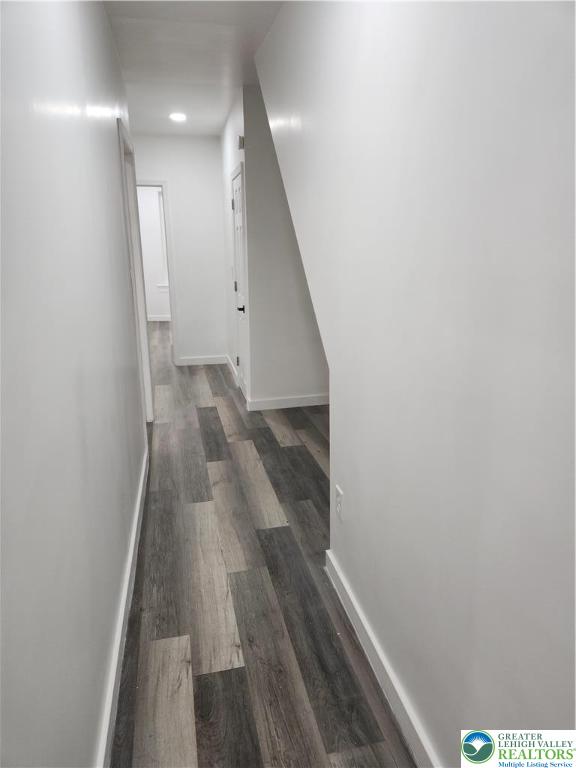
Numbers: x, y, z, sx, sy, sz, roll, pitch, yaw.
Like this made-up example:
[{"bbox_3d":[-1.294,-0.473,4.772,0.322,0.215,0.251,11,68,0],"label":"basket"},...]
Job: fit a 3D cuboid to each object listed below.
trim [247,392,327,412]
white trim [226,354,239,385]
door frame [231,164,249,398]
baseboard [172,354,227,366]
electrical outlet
[{"bbox_3d":[0.032,0.168,4.613,0.800,0.092,0.018,-4,15,-11],"label":"trim"},{"bbox_3d":[-0.648,-0.176,5.959,0.018,0.092,1.107,-4,15,-11],"label":"white trim"},{"bbox_3d":[-0.424,-0.862,4.767,0.045,2.000,0.650,-4,15,-11],"label":"door frame"},{"bbox_3d":[-1.088,-0.291,6.426,0.660,0.092,0.018,-4,15,-11],"label":"baseboard"},{"bbox_3d":[0.205,0.479,2.040,0.008,0.117,0.073,-4,15,-11],"label":"electrical outlet"}]

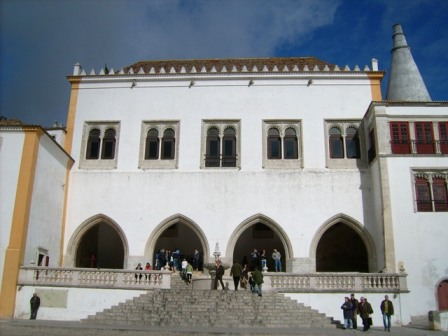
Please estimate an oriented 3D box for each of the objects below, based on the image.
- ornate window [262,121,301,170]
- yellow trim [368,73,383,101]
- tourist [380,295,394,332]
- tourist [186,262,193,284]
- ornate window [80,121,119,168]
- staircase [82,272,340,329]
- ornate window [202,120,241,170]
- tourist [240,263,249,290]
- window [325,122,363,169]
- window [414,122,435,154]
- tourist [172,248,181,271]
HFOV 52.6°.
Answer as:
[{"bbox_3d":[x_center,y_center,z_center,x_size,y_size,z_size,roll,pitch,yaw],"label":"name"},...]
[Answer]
[{"bbox_3d":[4.716,-1.906,36.172,3.172,4.114,0.400,0,-16,4],"label":"ornate window"},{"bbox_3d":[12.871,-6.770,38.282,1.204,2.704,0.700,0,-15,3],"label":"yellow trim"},{"bbox_3d":[8.373,7.467,23.200,0.600,1.806,0.380,1,-15,2],"label":"tourist"},{"bbox_3d":[-2.254,6.827,29.377,0.500,1.420,0.450,-1,-16,7],"label":"tourist"},{"bbox_3d":[-10.323,-1.907,38.057,3.186,4.220,0.400,0,-15,4],"label":"ornate window"},{"bbox_3d":[-0.512,7.444,26.267,13.700,3.000,6.000,0,-16,4],"label":"staircase"},{"bbox_3d":[-0.222,-1.930,37.295,3.239,4.187,0.400,0,-15,4],"label":"ornate window"},{"bbox_3d":[1.352,7.177,29.836,0.500,1.620,0.420,-14,-21,43],"label":"tourist"},{"bbox_3d":[9.816,-1.903,36.524,3.228,4.101,0.400,0,-15,4],"label":"window"},{"bbox_3d":[14.671,-2.178,33.078,1.302,2.479,0.250,0,-15,4],"label":"window"},{"bbox_3d":[-3.738,7.233,35.500,0.420,1.693,0.550,-3,-16,14],"label":"tourist"}]

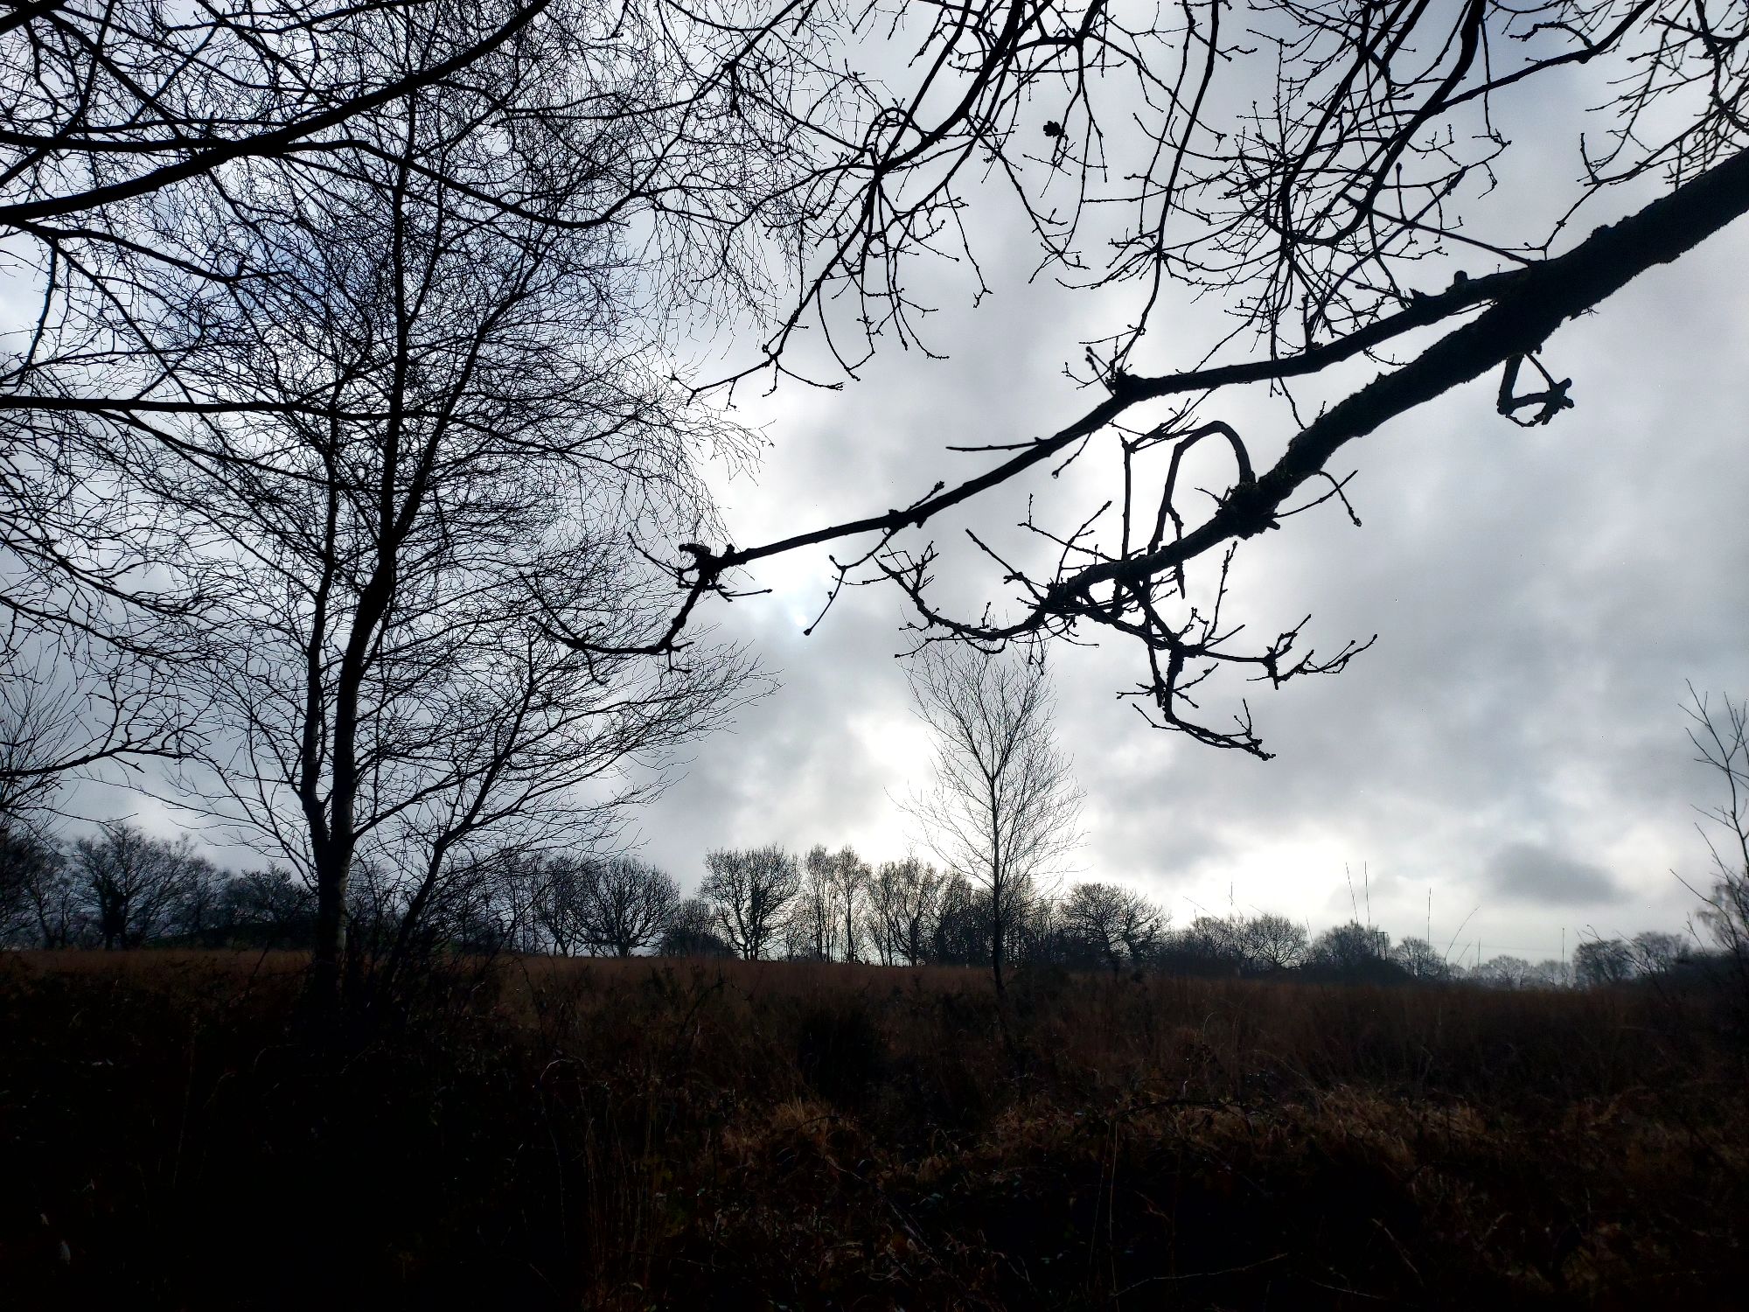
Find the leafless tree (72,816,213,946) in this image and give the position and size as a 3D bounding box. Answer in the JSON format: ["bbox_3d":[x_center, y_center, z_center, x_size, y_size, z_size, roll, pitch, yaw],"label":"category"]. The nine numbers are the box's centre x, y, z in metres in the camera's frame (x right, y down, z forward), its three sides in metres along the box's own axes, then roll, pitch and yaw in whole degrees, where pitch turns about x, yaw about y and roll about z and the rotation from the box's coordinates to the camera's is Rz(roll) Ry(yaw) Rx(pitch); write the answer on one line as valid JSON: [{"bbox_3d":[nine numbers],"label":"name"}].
[{"bbox_3d":[-44.472,14.172,74.747,8.930,8.060,8.030,9,-17,-29],"label":"leafless tree"}]

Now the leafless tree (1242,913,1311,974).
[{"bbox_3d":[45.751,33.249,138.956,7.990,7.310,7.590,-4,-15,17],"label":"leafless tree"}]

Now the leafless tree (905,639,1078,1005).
[{"bbox_3d":[2.190,3.307,22.792,3.160,7.350,3.010,-1,-15,5],"label":"leafless tree"}]

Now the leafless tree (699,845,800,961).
[{"bbox_3d":[-9.717,19.563,95.658,7.980,9.190,7.580,2,-15,-5],"label":"leafless tree"}]

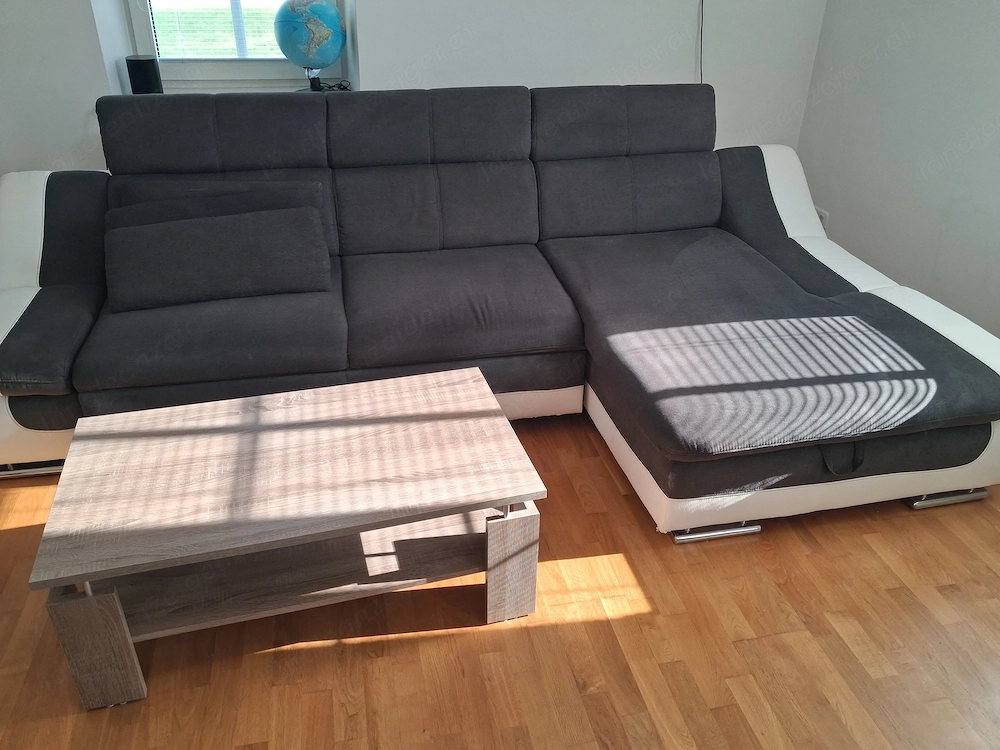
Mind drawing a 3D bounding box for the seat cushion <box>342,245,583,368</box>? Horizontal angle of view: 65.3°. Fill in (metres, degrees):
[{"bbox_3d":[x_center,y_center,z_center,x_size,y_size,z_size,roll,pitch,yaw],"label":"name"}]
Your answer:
[{"bbox_3d":[-0.174,-0.290,2.909,0.796,0.150,0.743,-5,30,-11],"label":"seat cushion"}]

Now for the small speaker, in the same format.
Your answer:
[{"bbox_3d":[-1.483,-1.254,3.277,0.116,0.145,0.126,-5,30,-11],"label":"small speaker"}]

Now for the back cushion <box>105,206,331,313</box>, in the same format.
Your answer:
[{"bbox_3d":[-0.976,-0.410,2.761,0.719,0.319,0.154,-7,7,-14],"label":"back cushion"}]

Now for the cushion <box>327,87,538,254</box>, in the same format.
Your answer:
[{"bbox_3d":[-0.266,-0.832,3.162,0.796,0.613,0.193,-5,16,-11],"label":"cushion"}]

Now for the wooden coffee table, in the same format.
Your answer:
[{"bbox_3d":[-0.494,0.365,2.005,1.070,0.400,0.604,-8,31,-15],"label":"wooden coffee table"}]

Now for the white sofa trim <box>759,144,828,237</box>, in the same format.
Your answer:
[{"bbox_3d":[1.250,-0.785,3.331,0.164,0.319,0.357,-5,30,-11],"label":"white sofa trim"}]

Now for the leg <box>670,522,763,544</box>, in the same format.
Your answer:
[{"bbox_3d":[0.635,0.444,2.256,0.269,0.050,0.025,-5,30,-11],"label":"leg"}]

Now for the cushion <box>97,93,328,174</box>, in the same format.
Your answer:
[{"bbox_3d":[-1.052,-0.917,2.936,0.787,0.265,0.154,-5,16,-11],"label":"cushion"}]

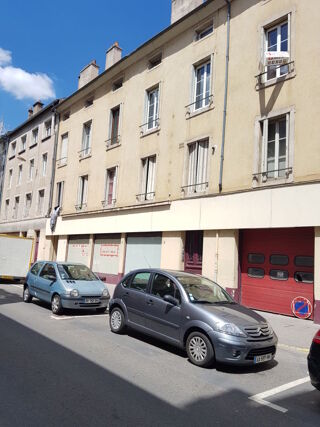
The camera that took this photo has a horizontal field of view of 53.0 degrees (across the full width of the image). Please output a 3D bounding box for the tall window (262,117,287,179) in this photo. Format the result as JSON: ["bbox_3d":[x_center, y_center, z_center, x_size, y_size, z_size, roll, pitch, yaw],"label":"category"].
[{"bbox_3d":[4.002,-2.213,11.004,0.200,2.190,1.040,11,-11,-41],"label":"tall window"}]

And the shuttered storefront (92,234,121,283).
[{"bbox_3d":[-2.987,2.472,17.936,0.197,2.620,2.955,11,-11,-41],"label":"shuttered storefront"}]

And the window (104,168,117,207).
[{"bbox_3d":[-2.693,-1.536,18.292,0.200,2.190,1.080,11,-11,-41],"label":"window"}]

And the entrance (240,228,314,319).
[{"bbox_3d":[3.788,1.876,10.561,0.200,2.740,2.540,11,-11,-41],"label":"entrance"}]

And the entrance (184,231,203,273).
[{"bbox_3d":[1.398,2.058,13.200,0.197,2.630,1.152,11,-11,-41],"label":"entrance"}]

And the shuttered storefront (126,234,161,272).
[{"bbox_3d":[-0.870,2.266,15.557,0.197,2.610,2.935,11,-11,-41],"label":"shuttered storefront"}]

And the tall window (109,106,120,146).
[{"bbox_3d":[-2.627,-5.147,19.018,0.200,2.400,1.020,11,-11,-41],"label":"tall window"}]

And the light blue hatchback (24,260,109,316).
[{"bbox_3d":[-2.969,2.258,10.211,1.640,1.420,3.430,11,-11,-40],"label":"light blue hatchback"}]

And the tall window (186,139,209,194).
[{"bbox_3d":[1.622,-1.979,13.595,0.197,2.236,1.271,11,-11,-41],"label":"tall window"}]

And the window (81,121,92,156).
[{"bbox_3d":[-4.830,-4.931,21.418,0.200,2.400,1.050,11,-11,-41],"label":"window"}]

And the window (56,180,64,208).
[{"bbox_3d":[-7.356,-1.198,23.706,0.197,2.187,1.133,11,-11,-41],"label":"window"}]

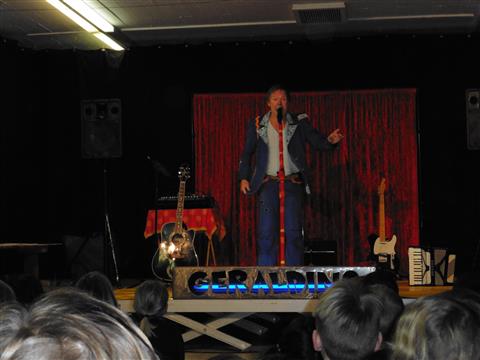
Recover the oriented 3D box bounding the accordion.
[{"bbox_3d":[1.662,0.747,7.900,0.390,0.335,0.190,-1,-2,3],"label":"accordion"}]

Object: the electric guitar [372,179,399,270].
[{"bbox_3d":[1.364,0.461,8.700,0.325,0.980,0.070,-1,-11,3],"label":"electric guitar"}]

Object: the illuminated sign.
[{"bbox_3d":[0.264,0.786,7.000,1.530,0.245,0.140,-1,-3,6],"label":"illuminated sign"}]

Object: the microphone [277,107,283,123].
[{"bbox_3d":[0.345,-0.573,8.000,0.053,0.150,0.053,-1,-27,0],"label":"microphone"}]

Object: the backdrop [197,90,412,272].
[{"bbox_3d":[0.660,0.048,9.150,2.230,1.880,0.150,-1,-2,4],"label":"backdrop"}]

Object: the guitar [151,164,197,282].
[{"bbox_3d":[-0.545,0.369,7.850,0.405,1.030,0.120,5,-12,-3],"label":"guitar"}]

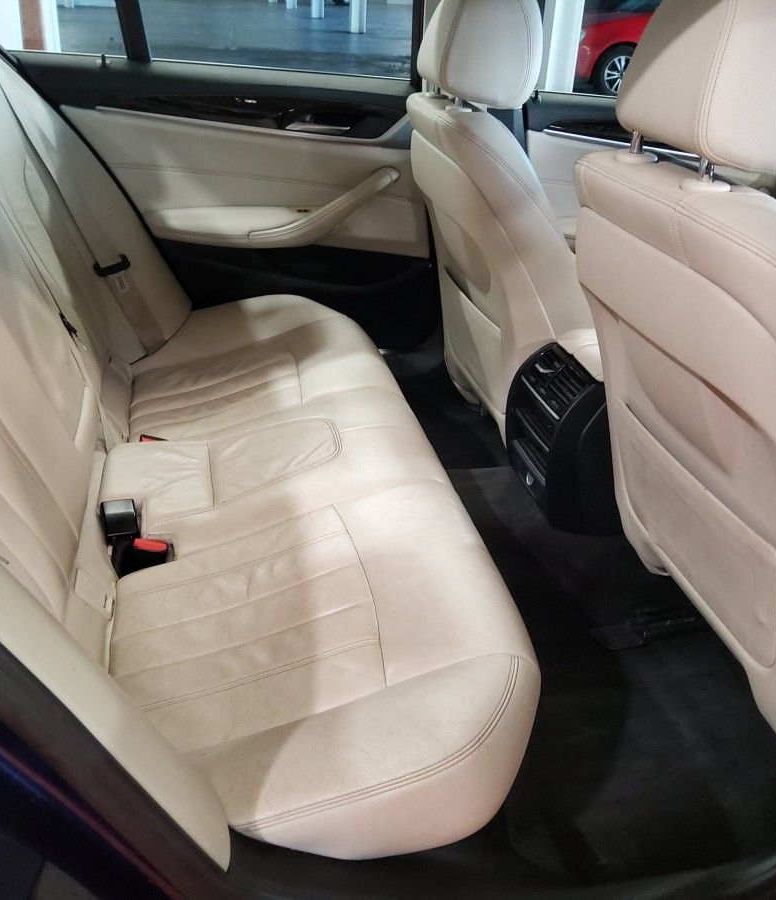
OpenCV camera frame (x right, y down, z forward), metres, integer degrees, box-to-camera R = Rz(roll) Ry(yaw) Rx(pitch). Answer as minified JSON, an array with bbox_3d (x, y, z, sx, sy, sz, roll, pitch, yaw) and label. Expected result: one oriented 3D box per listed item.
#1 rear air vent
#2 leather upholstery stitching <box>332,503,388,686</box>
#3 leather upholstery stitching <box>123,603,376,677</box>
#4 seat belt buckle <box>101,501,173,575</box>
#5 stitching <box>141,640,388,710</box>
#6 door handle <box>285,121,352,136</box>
[{"bbox_3d":[0.291,-0.025,1.524,0.120,0.270,0.200,-3,28,-11],"label":"rear air vent"},{"bbox_3d":[-0.035,0.165,1.134,0.024,0.015,0.375,-16,30,-4],"label":"leather upholstery stitching"},{"bbox_3d":[-0.168,0.227,1.081,0.318,0.012,0.012,-16,30,-4],"label":"leather upholstery stitching"},{"bbox_3d":[-0.364,0.127,1.304,0.100,0.075,0.085,-3,28,-11],"label":"seat belt buckle"},{"bbox_3d":[-0.144,0.256,1.025,0.285,0.012,0.016,-16,30,-4],"label":"stitching"},{"bbox_3d":[-0.147,-0.679,1.904,0.135,0.022,0.030,-3,28,-11],"label":"door handle"}]

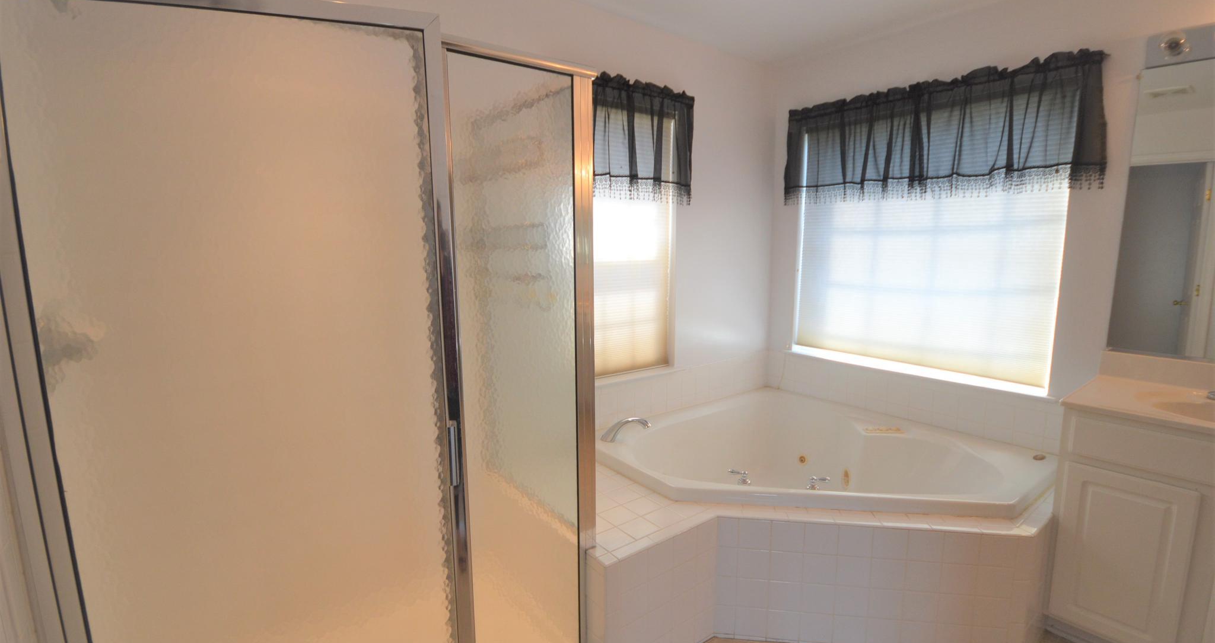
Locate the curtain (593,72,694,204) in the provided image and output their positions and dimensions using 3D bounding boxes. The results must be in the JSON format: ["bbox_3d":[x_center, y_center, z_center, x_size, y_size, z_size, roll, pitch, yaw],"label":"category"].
[{"bbox_3d":[0.092,-0.834,2.368,0.863,0.548,0.081,-6,10,-36],"label":"curtain"}]

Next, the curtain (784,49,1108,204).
[{"bbox_3d":[1.453,-0.842,2.428,0.081,0.538,1.371,-6,10,-36],"label":"curtain"}]

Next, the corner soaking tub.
[{"bbox_3d":[0.870,0.794,2.290,1.462,0.467,1.462,-6,10,-36],"label":"corner soaking tub"}]

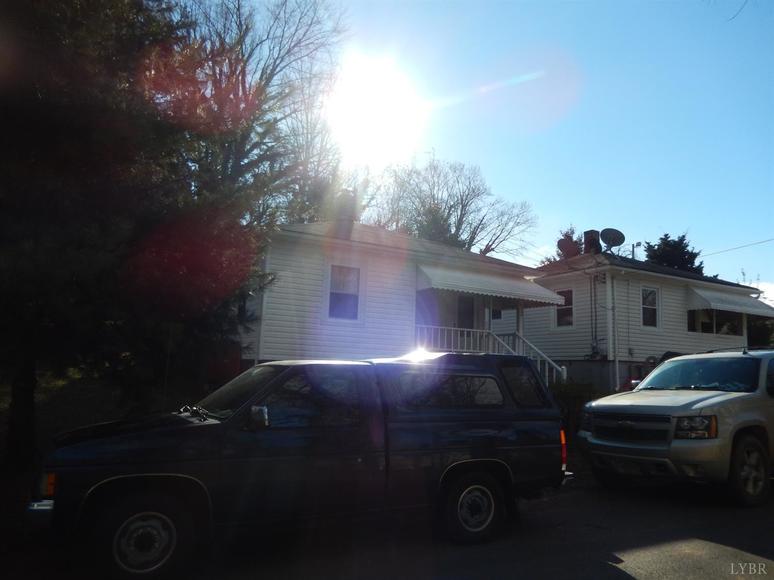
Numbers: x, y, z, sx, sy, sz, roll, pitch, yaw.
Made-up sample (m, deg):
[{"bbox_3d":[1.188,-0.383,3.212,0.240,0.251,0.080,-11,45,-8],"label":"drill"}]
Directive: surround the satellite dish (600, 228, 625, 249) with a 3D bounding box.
[{"bbox_3d":[8.474,-1.935,21.000,0.880,0.740,0.450,-2,-9,30],"label":"satellite dish"}]

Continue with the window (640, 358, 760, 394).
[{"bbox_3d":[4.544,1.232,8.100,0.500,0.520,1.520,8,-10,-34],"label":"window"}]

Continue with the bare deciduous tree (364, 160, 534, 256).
[{"bbox_3d":[3.750,-1.450,33.000,10.200,13.000,9.500,2,-8,0],"label":"bare deciduous tree"}]

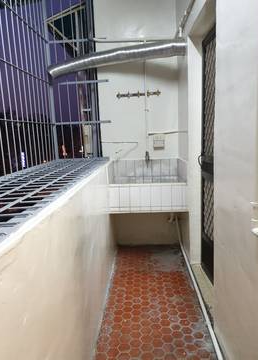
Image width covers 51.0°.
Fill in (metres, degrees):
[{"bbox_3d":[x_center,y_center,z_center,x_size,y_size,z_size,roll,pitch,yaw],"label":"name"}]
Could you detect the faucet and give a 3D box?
[{"bbox_3d":[0.216,-0.263,3.154,0.060,0.145,0.125,-2,9,3],"label":"faucet"}]

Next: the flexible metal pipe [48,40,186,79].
[{"bbox_3d":[-0.148,-1.240,2.736,1.470,0.185,0.215,1,10,20],"label":"flexible metal pipe"}]

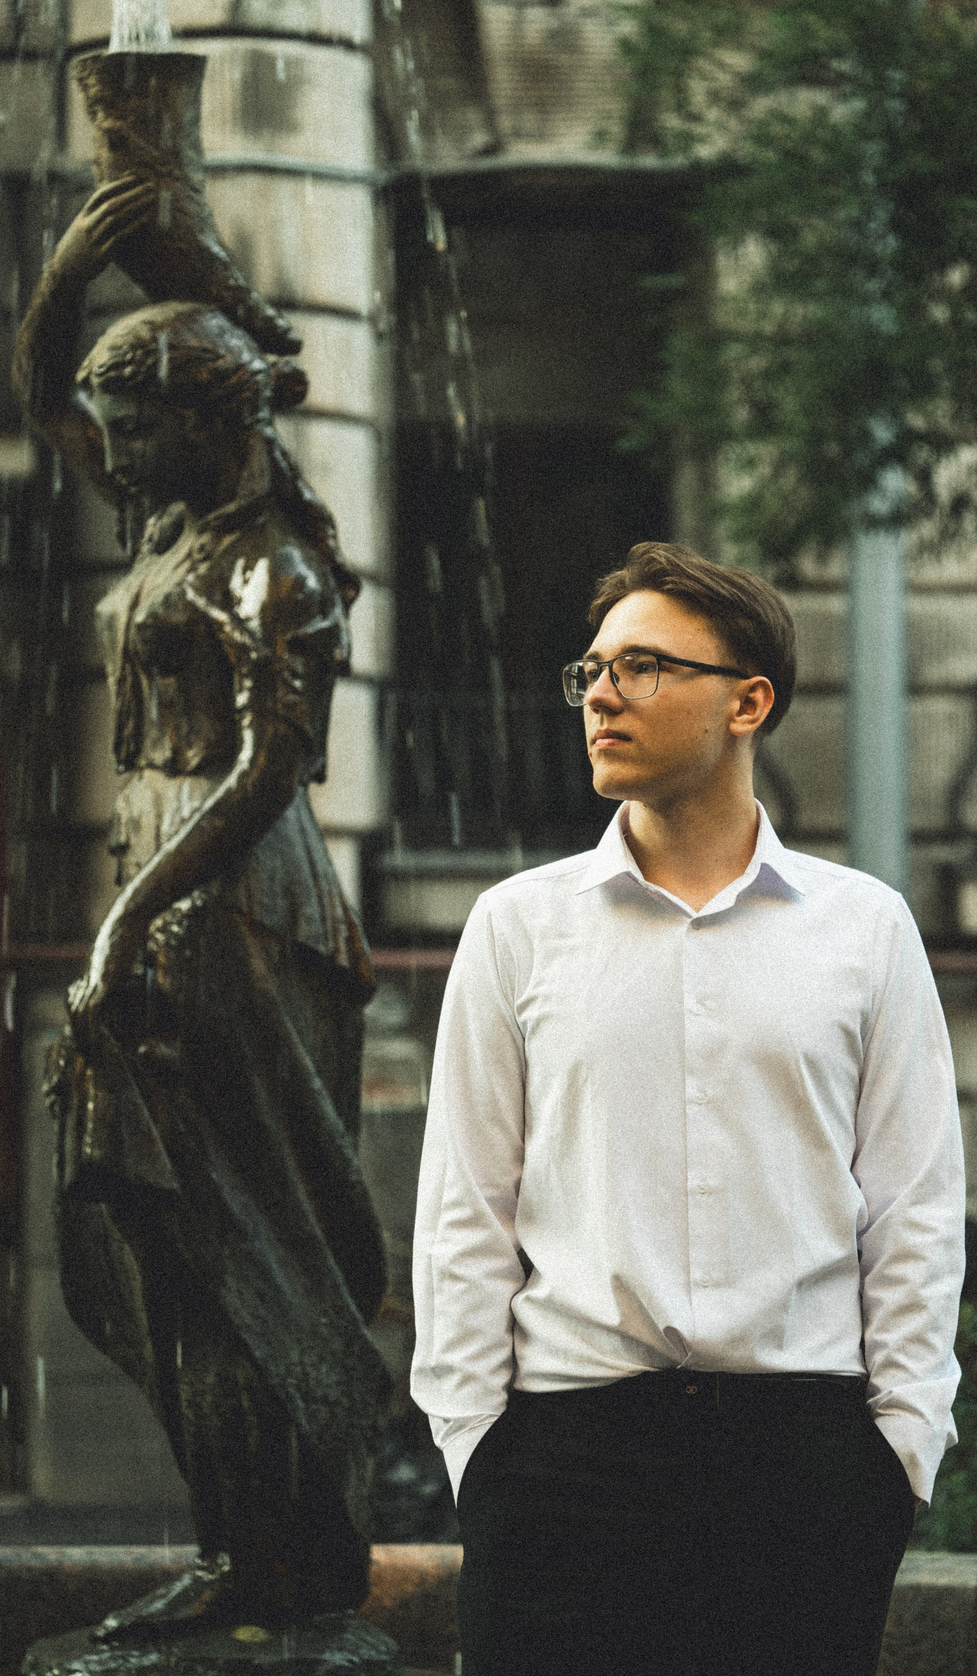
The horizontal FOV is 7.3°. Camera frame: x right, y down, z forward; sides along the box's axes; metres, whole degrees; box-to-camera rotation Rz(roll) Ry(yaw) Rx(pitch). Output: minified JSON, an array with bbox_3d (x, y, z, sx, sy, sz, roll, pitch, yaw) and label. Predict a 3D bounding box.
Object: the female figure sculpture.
[{"bbox_3d":[-0.338,0.084,9.100,0.440,1.720,0.490,0,0,-25],"label":"female figure sculpture"}]

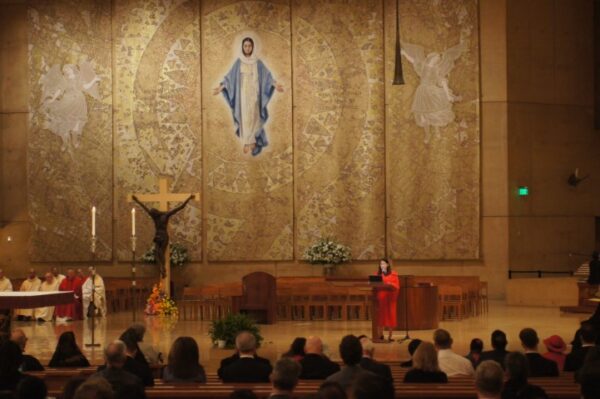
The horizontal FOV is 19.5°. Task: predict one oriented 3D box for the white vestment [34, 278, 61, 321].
[{"bbox_3d":[-6.455,2.569,44.700,0.570,1.080,0.700,-1,-1,12],"label":"white vestment"}]

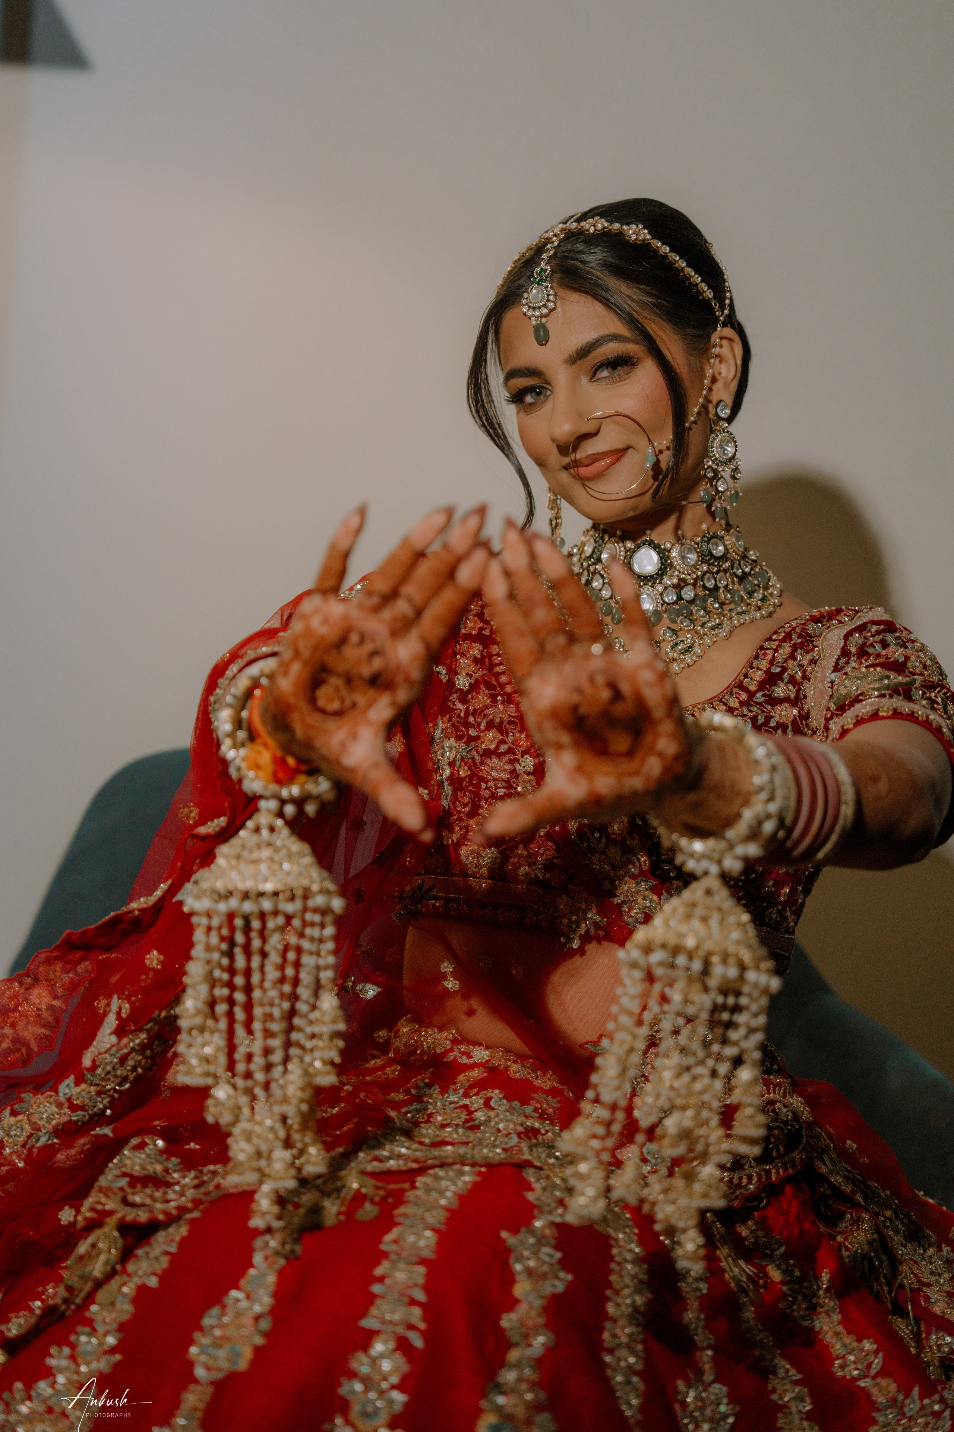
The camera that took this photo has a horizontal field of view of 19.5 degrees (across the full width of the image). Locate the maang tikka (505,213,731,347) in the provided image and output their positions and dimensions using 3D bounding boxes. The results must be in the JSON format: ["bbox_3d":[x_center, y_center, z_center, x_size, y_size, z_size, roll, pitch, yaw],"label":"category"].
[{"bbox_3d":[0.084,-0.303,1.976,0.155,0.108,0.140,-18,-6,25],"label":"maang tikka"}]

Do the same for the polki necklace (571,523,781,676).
[{"bbox_3d":[0.135,-0.083,2.000,0.160,0.112,0.122,3,11,13],"label":"polki necklace"}]

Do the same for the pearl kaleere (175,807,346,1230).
[{"bbox_3d":[-0.120,0.167,1.540,0.093,0.228,0.093,0,3,0],"label":"pearl kaleere"}]

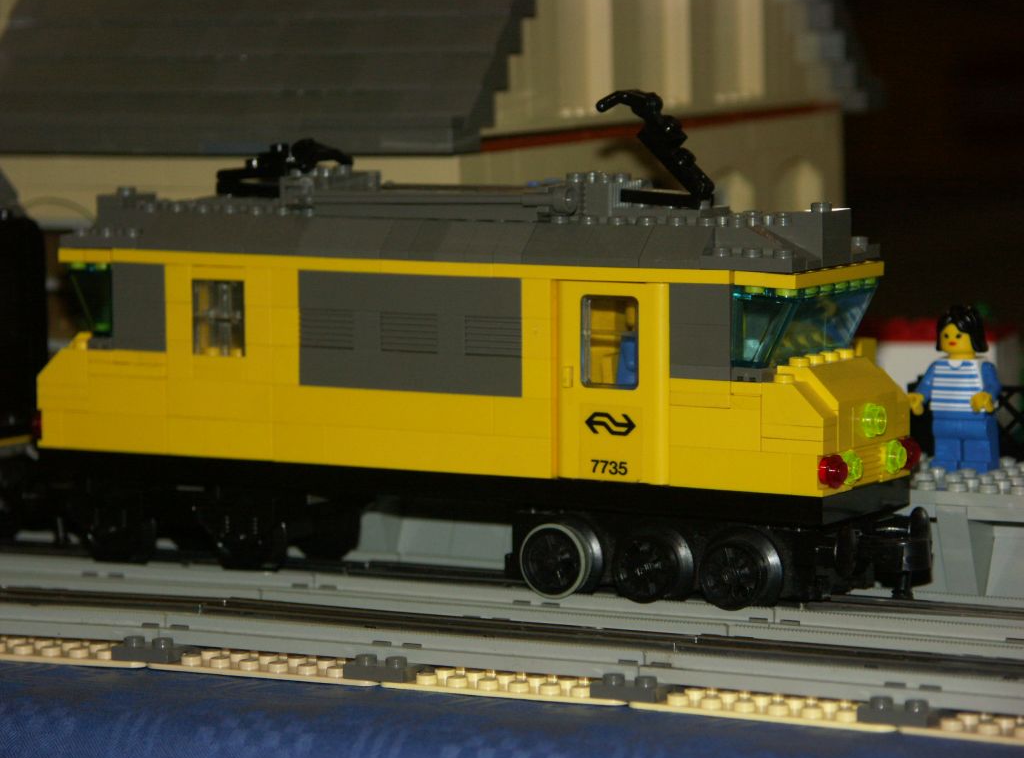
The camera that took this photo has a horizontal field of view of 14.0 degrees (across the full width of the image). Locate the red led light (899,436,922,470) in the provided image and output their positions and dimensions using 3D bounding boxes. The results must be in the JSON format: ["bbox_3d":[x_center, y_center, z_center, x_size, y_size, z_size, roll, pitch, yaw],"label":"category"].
[{"bbox_3d":[0.095,0.018,1.000,0.005,0.008,0.008,3,6,30],"label":"red led light"}]

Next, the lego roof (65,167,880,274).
[{"bbox_3d":[-0.013,-0.041,1.036,0.208,0.021,0.048,3,6,30],"label":"lego roof"}]

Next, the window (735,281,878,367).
[{"bbox_3d":[0.070,-0.014,0.990,0.017,0.019,0.048,3,6,30],"label":"window"}]

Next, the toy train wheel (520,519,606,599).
[{"bbox_3d":[0.012,0.044,1.004,0.019,0.019,0.008,3,6,30],"label":"toy train wheel"}]

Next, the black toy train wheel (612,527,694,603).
[{"bbox_3d":[0.033,0.045,0.992,0.019,0.019,0.008,3,6,30],"label":"black toy train wheel"}]

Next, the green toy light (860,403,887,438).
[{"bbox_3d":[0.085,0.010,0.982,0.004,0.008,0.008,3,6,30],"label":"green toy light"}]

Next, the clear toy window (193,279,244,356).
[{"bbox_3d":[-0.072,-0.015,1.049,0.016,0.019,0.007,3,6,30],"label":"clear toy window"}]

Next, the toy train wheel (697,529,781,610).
[{"bbox_3d":[0.054,0.046,0.984,0.020,0.020,0.008,3,6,30],"label":"toy train wheel"}]

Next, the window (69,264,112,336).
[{"bbox_3d":[-0.096,-0.022,1.083,0.016,0.020,0.048,3,6,30],"label":"window"}]

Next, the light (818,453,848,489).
[{"bbox_3d":[0.075,0.021,0.965,0.005,0.008,0.008,3,6,30],"label":"light"}]

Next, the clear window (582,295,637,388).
[{"bbox_3d":[0.024,-0.009,0.995,0.015,0.023,0.004,3,6,30],"label":"clear window"}]

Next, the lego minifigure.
[{"bbox_3d":[0.115,0.003,1.061,0.024,0.042,0.016,3,6,30],"label":"lego minifigure"}]

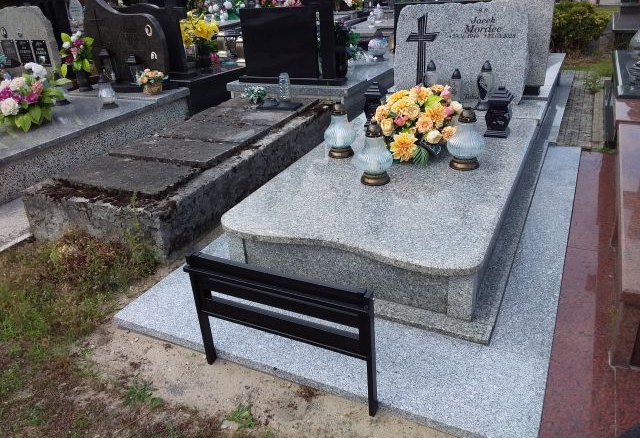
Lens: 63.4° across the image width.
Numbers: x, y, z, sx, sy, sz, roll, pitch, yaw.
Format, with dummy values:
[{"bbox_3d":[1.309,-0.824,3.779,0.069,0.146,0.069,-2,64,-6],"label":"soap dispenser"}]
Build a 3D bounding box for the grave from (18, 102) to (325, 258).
[{"bbox_3d":[-0.787,-0.463,3.735,1.021,0.255,2.253,10,30,25],"label":"grave"}]

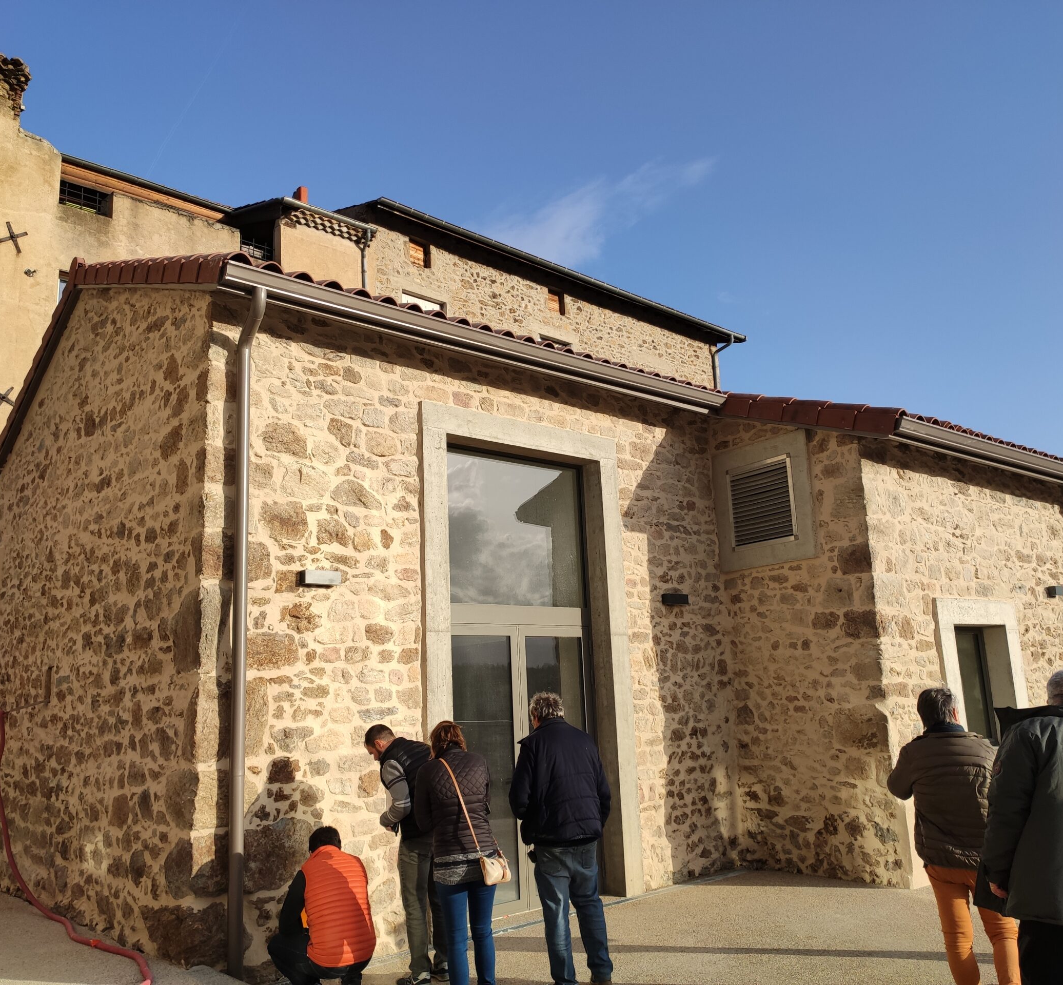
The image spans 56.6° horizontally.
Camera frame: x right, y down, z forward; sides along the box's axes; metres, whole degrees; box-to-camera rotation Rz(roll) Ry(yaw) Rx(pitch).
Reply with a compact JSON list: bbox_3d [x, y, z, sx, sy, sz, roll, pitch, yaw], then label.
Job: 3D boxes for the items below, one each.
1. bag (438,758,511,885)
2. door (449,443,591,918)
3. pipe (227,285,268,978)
[{"bbox_3d":[-0.330,1.860,5.614,0.350,0.660,0.260,4,-14,-29],"label":"bag"},{"bbox_3d":[-0.065,1.536,8.466,1.680,3.847,0.091,8,-16,-40],"label":"door"},{"bbox_3d":[-1.850,0.787,6.438,0.111,4.505,0.334,8,-16,-40],"label":"pipe"}]

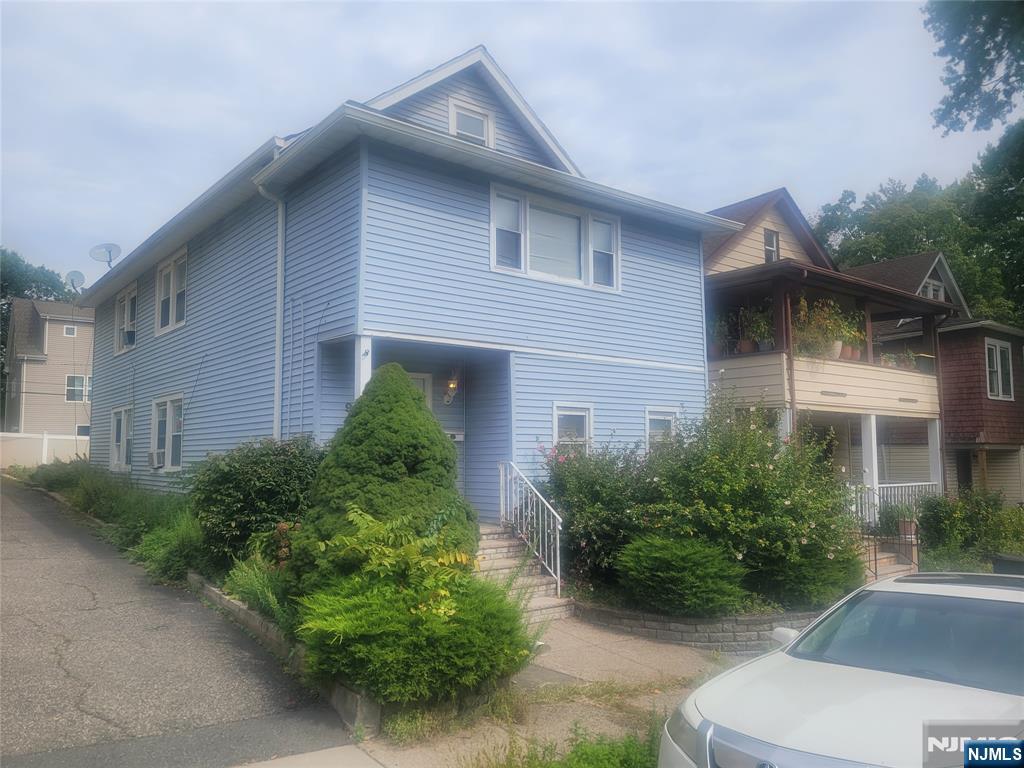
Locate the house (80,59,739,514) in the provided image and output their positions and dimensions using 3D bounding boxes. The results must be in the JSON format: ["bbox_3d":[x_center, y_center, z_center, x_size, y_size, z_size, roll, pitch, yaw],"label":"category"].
[{"bbox_3d":[-4.115,-1.133,17.744,7.700,8.960,16.200,4,-7,-39],"label":"house"}]

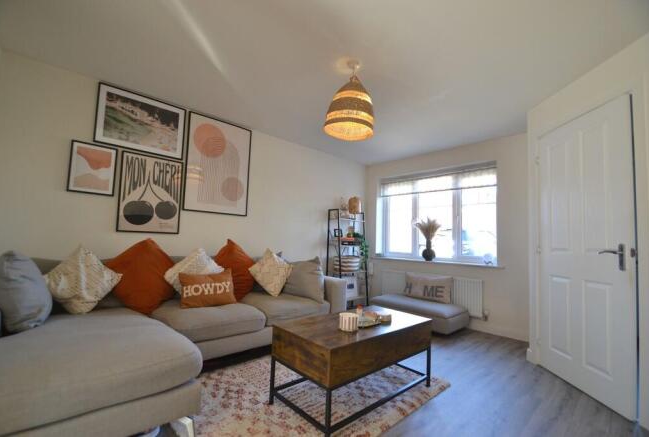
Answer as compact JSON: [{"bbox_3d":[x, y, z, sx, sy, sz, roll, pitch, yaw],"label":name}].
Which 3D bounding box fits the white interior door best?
[{"bbox_3d":[1.855,0.250,2.000,0.045,1.980,0.740,2,-4,2],"label":"white interior door"}]

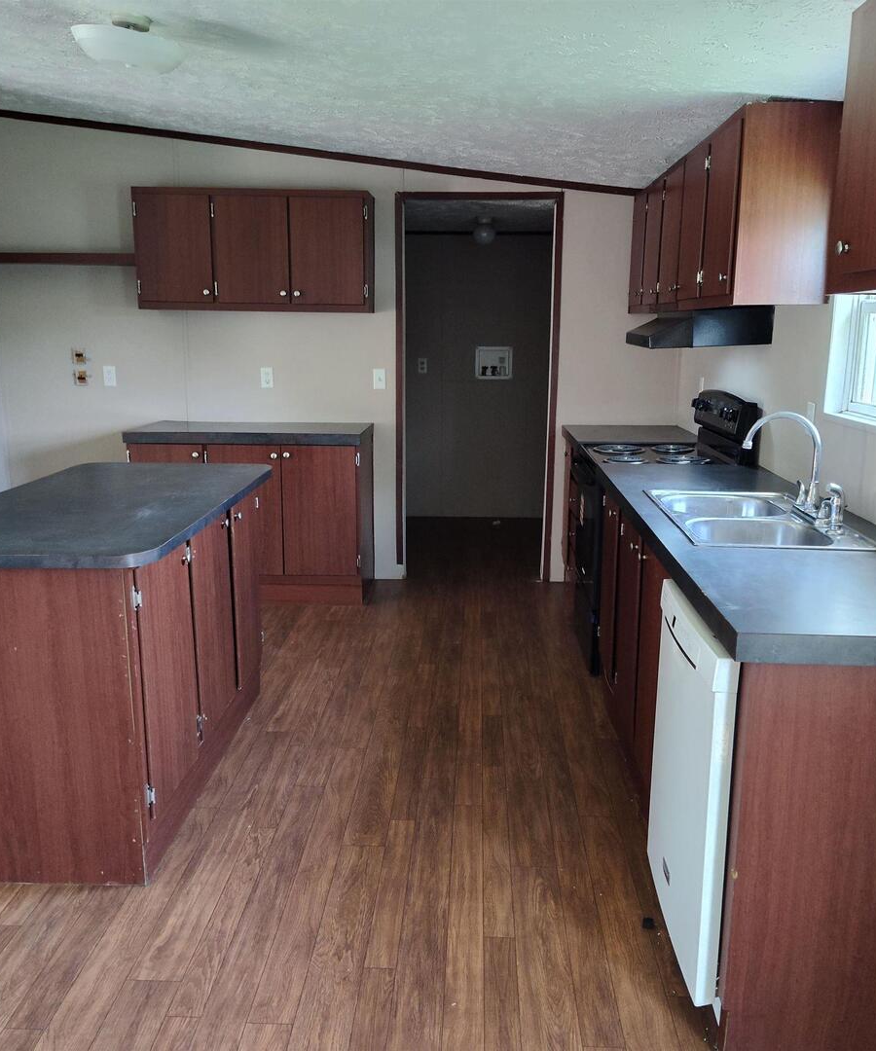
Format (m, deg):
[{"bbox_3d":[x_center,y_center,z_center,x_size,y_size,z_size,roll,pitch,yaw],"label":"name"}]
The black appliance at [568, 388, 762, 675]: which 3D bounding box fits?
[{"bbox_3d":[0.981,-0.004,4.216,0.675,1.180,0.755,1,12,3],"label":"black appliance"}]

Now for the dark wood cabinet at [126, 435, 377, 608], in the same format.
[{"bbox_3d":[-1.000,-0.058,5.176,1.242,0.870,0.491,1,12,3],"label":"dark wood cabinet"}]

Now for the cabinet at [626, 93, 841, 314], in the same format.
[{"bbox_3d":[1.172,-1.244,4.013,0.305,0.618,2.070,1,12,3],"label":"cabinet"}]

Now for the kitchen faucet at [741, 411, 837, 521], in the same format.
[{"bbox_3d":[1.048,-0.189,2.808,0.230,0.297,0.220,1,12,3],"label":"kitchen faucet"}]

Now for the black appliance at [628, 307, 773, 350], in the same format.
[{"bbox_3d":[1.083,-0.847,3.975,0.470,0.160,0.720,1,12,3],"label":"black appliance"}]

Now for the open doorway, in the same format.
[{"bbox_3d":[0.215,-0.737,5.274,0.900,2.167,0.130,1,12,3],"label":"open doorway"}]

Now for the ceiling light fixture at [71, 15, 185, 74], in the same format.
[{"bbox_3d":[-0.997,-1.552,3.013,0.350,0.148,0.350,7,12,1],"label":"ceiling light fixture"}]

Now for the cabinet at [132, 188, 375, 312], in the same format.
[{"bbox_3d":[-0.961,-1.455,4.988,1.224,0.606,0.301,1,12,3],"label":"cabinet"}]

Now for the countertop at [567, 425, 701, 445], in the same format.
[{"bbox_3d":[1.009,-0.454,4.841,0.642,0.046,0.822,1,12,3],"label":"countertop"}]

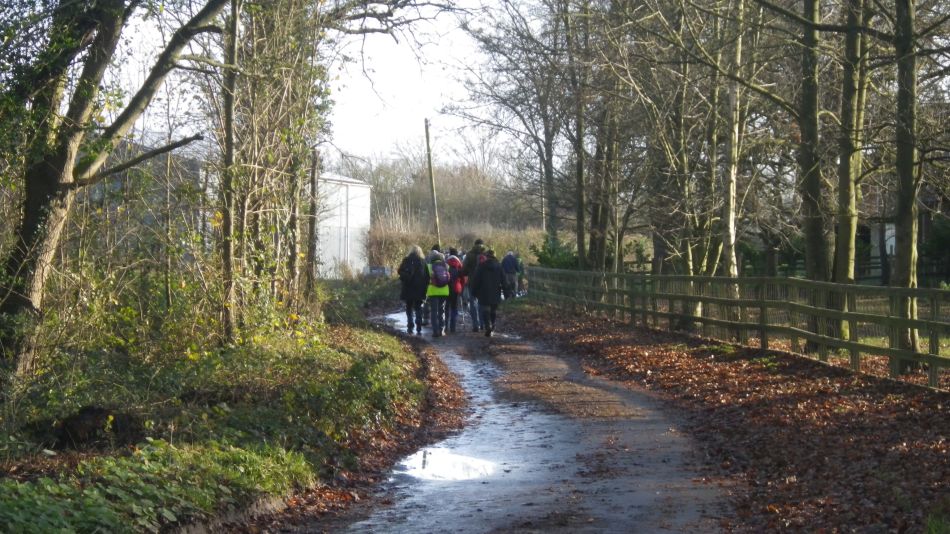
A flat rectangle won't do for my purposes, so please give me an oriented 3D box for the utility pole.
[{"bbox_3d":[-1.821,-2.802,107.000,0.220,7.800,0.220,-6,0,0],"label":"utility pole"}]

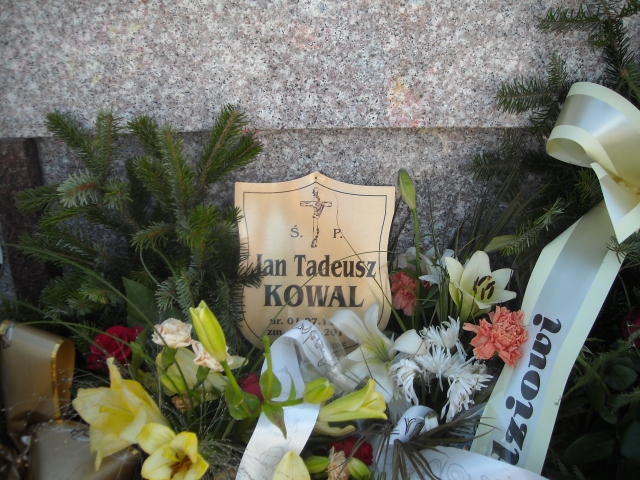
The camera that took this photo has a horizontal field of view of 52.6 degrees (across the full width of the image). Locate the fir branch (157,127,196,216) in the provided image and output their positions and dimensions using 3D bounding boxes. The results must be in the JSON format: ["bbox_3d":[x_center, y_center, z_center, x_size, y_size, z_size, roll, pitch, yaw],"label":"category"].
[{"bbox_3d":[-0.206,-0.098,0.930,0.039,0.124,0.045,-11,14,-11],"label":"fir branch"}]

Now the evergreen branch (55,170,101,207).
[{"bbox_3d":[-0.338,-0.070,0.910,0.060,0.046,0.045,-12,8,-30],"label":"evergreen branch"}]

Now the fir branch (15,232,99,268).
[{"bbox_3d":[-0.385,0.018,0.950,0.113,0.031,0.045,17,-7,-15],"label":"fir branch"}]

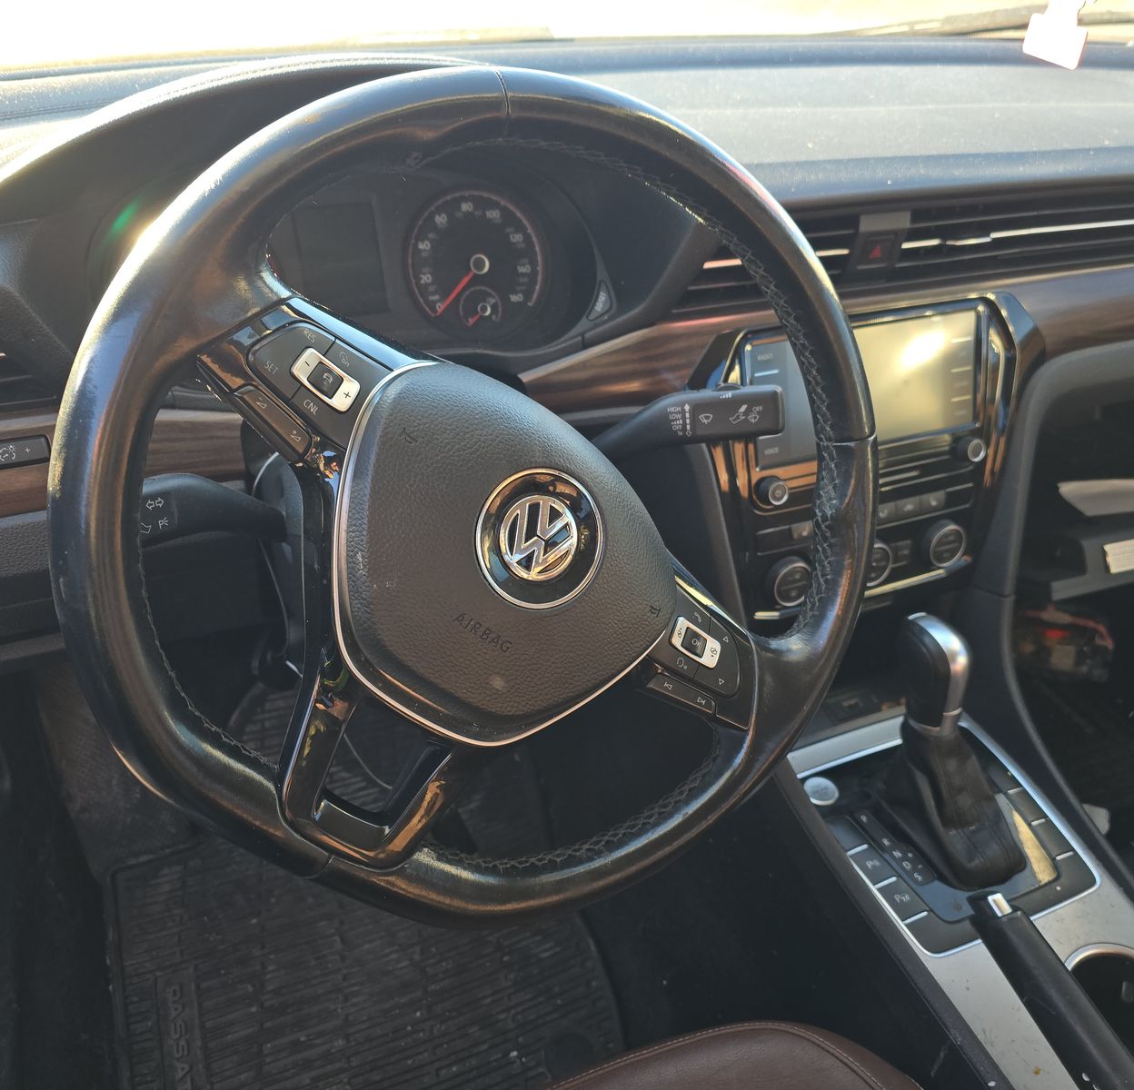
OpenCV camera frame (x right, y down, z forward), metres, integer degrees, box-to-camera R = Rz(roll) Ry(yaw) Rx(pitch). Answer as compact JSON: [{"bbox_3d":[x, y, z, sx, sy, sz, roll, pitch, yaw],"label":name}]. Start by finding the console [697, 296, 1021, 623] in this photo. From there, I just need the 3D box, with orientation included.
[{"bbox_3d":[0.236,-0.069,0.753,0.265,0.220,0.048,-12,19,-17],"label":"console"}]

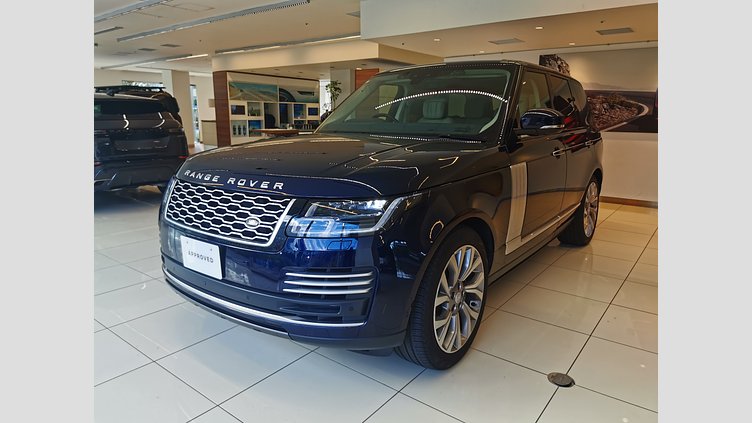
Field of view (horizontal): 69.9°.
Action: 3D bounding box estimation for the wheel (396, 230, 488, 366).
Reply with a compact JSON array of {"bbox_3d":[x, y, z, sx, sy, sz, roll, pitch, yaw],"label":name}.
[{"bbox_3d":[0.332,0.452,2.934,0.280,0.780,0.780,9,15,34],"label":"wheel"}]

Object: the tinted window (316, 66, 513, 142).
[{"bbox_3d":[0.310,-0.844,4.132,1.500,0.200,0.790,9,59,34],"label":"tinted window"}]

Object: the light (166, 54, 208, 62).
[{"bbox_3d":[-5.033,-4.064,14.300,2.100,0.080,0.160,10,15,36],"label":"light"}]

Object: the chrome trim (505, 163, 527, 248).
[{"bbox_3d":[0.899,-0.040,3.463,0.050,0.540,0.310,9,15,34],"label":"chrome trim"}]

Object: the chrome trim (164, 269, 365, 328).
[{"bbox_3d":[-0.759,0.441,2.845,1.550,0.100,0.330,9,15,34],"label":"chrome trim"}]

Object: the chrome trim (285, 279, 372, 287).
[{"bbox_3d":[-0.223,0.333,2.513,0.410,0.040,0.090,0,12,-2],"label":"chrome trim"}]

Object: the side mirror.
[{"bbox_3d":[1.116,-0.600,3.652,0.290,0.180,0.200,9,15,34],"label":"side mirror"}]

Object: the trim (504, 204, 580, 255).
[{"bbox_3d":[1.329,0.089,4.117,0.050,0.090,1.780,9,15,34],"label":"trim"}]

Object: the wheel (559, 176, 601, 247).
[{"bbox_3d":[1.991,-0.040,5.290,0.280,0.780,0.780,9,15,34],"label":"wheel"}]

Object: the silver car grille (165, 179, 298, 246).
[{"bbox_3d":[-0.781,0.000,2.706,0.930,0.220,0.150,9,15,34],"label":"silver car grille"}]

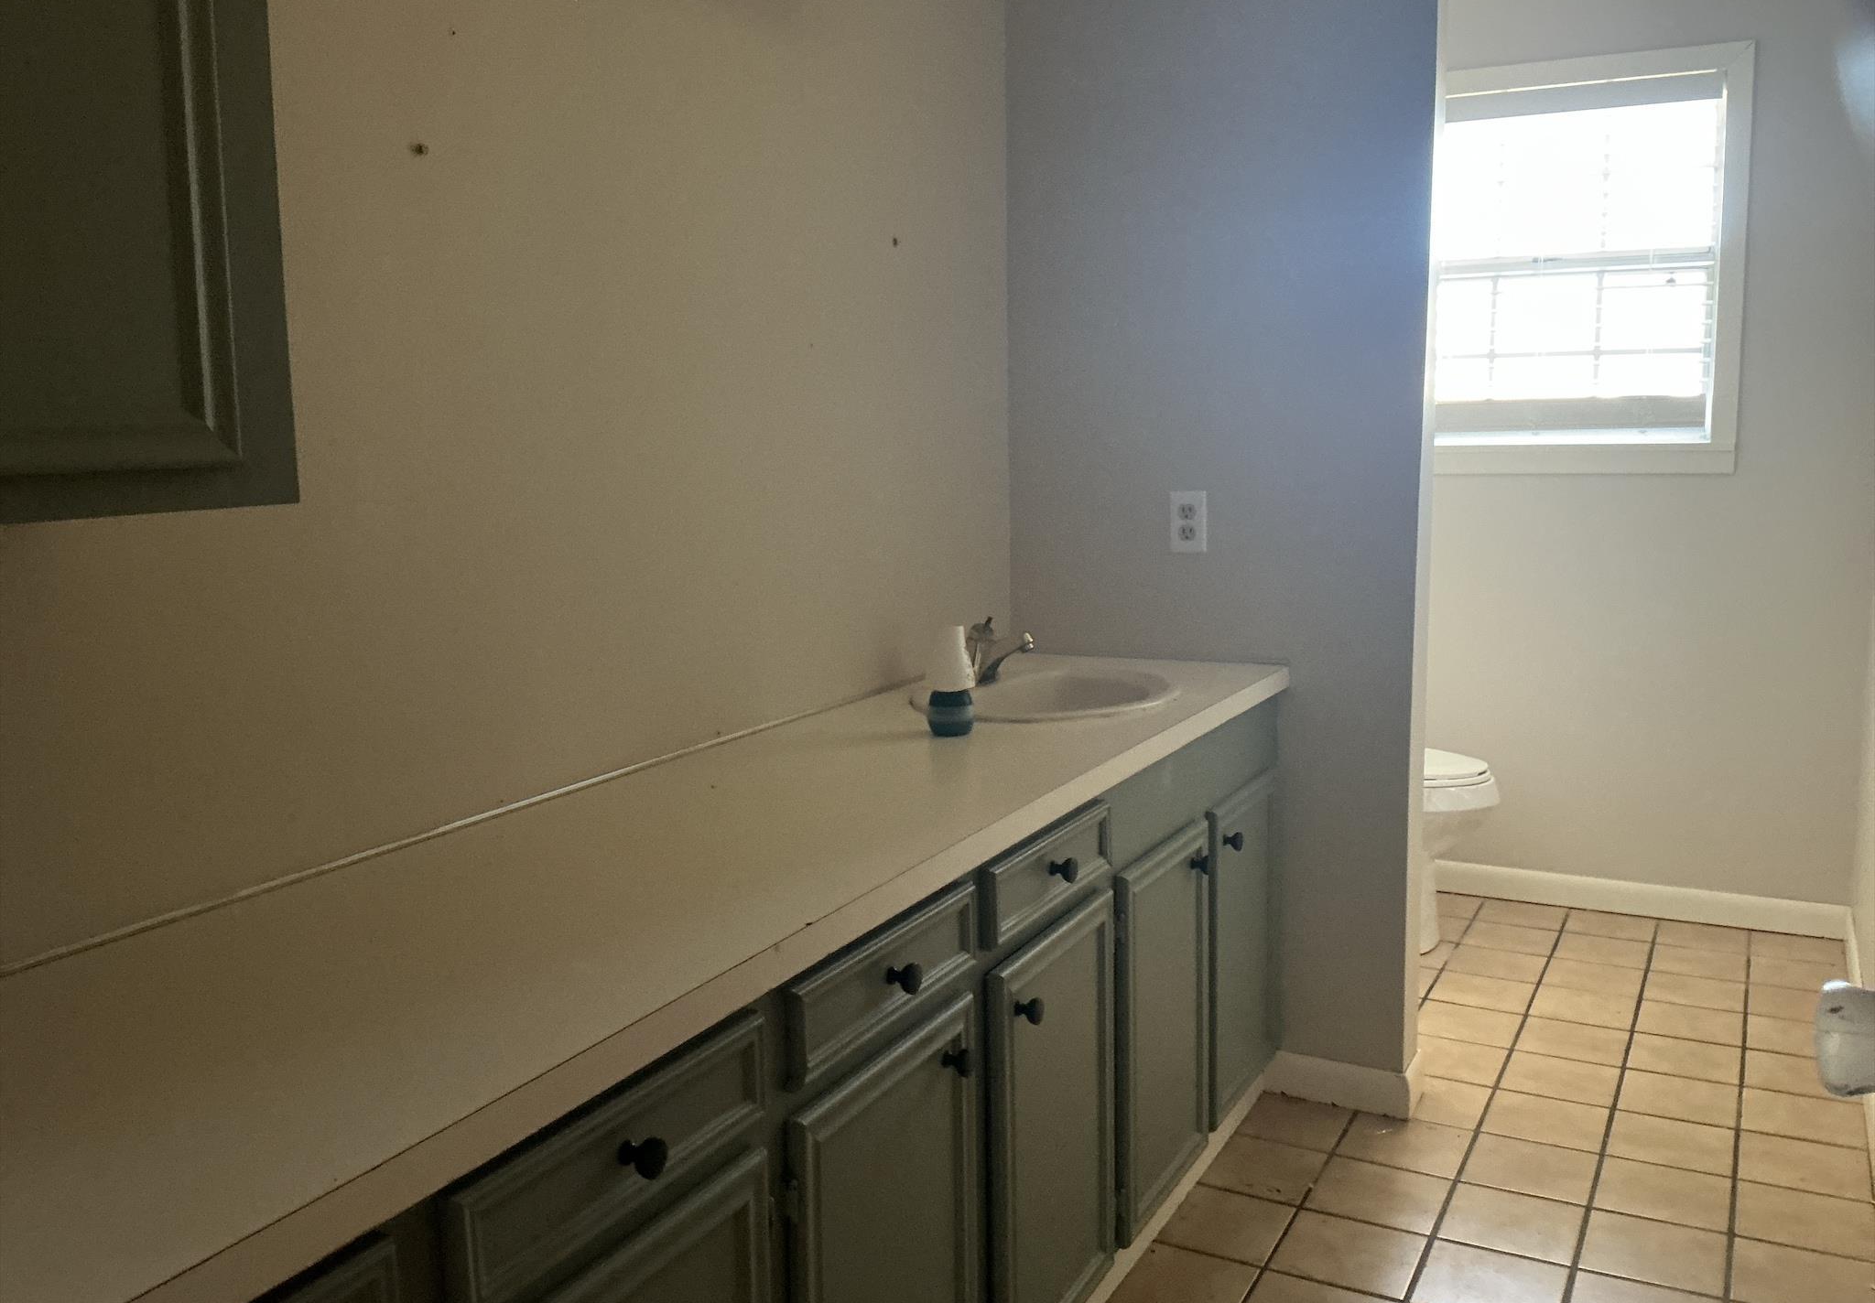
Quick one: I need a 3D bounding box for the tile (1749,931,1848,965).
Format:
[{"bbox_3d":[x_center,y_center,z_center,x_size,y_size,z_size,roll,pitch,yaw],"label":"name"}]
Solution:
[{"bbox_3d":[2.062,0.714,3.626,0.199,0.009,0.199,3,9,29],"label":"tile"}]

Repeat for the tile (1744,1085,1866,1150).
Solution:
[{"bbox_3d":[1.589,0.865,2.784,0.192,0.010,0.198,3,10,29],"label":"tile"}]

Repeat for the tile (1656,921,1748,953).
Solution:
[{"bbox_3d":[1.899,0.712,3.760,0.199,0.010,0.198,3,10,29],"label":"tile"}]

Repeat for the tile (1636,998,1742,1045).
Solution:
[{"bbox_3d":[1.591,0.790,3.206,0.196,0.010,0.198,3,9,29],"label":"tile"}]

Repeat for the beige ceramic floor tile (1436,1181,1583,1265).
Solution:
[{"bbox_3d":[0.928,0.928,2.450,0.200,0.010,0.195,3,10,29],"label":"beige ceramic floor tile"}]

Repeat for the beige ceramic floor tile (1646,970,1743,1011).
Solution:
[{"bbox_3d":[1.689,0.760,3.378,0.200,0.010,0.195,3,10,29],"label":"beige ceramic floor tile"}]

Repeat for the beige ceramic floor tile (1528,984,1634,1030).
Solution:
[{"bbox_3d":[1.411,0.780,3.305,0.196,0.010,0.198,3,9,29],"label":"beige ceramic floor tile"}]

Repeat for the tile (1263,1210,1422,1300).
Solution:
[{"bbox_3d":[0.642,0.938,2.355,0.199,0.009,0.199,3,9,29],"label":"tile"}]

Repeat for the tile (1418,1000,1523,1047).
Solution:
[{"bbox_3d":[1.132,0.801,3.237,0.200,0.010,0.195,3,10,29],"label":"tile"}]

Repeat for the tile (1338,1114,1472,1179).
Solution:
[{"bbox_3d":[0.834,0.876,2.691,0.196,0.010,0.198,3,9,29],"label":"tile"}]

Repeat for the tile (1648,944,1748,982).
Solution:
[{"bbox_3d":[1.783,0.733,3.551,0.199,0.009,0.199,3,9,29],"label":"tile"}]

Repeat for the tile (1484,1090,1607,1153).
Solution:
[{"bbox_3d":[1.113,0.860,2.770,0.196,0.010,0.198,3,9,29],"label":"tile"}]

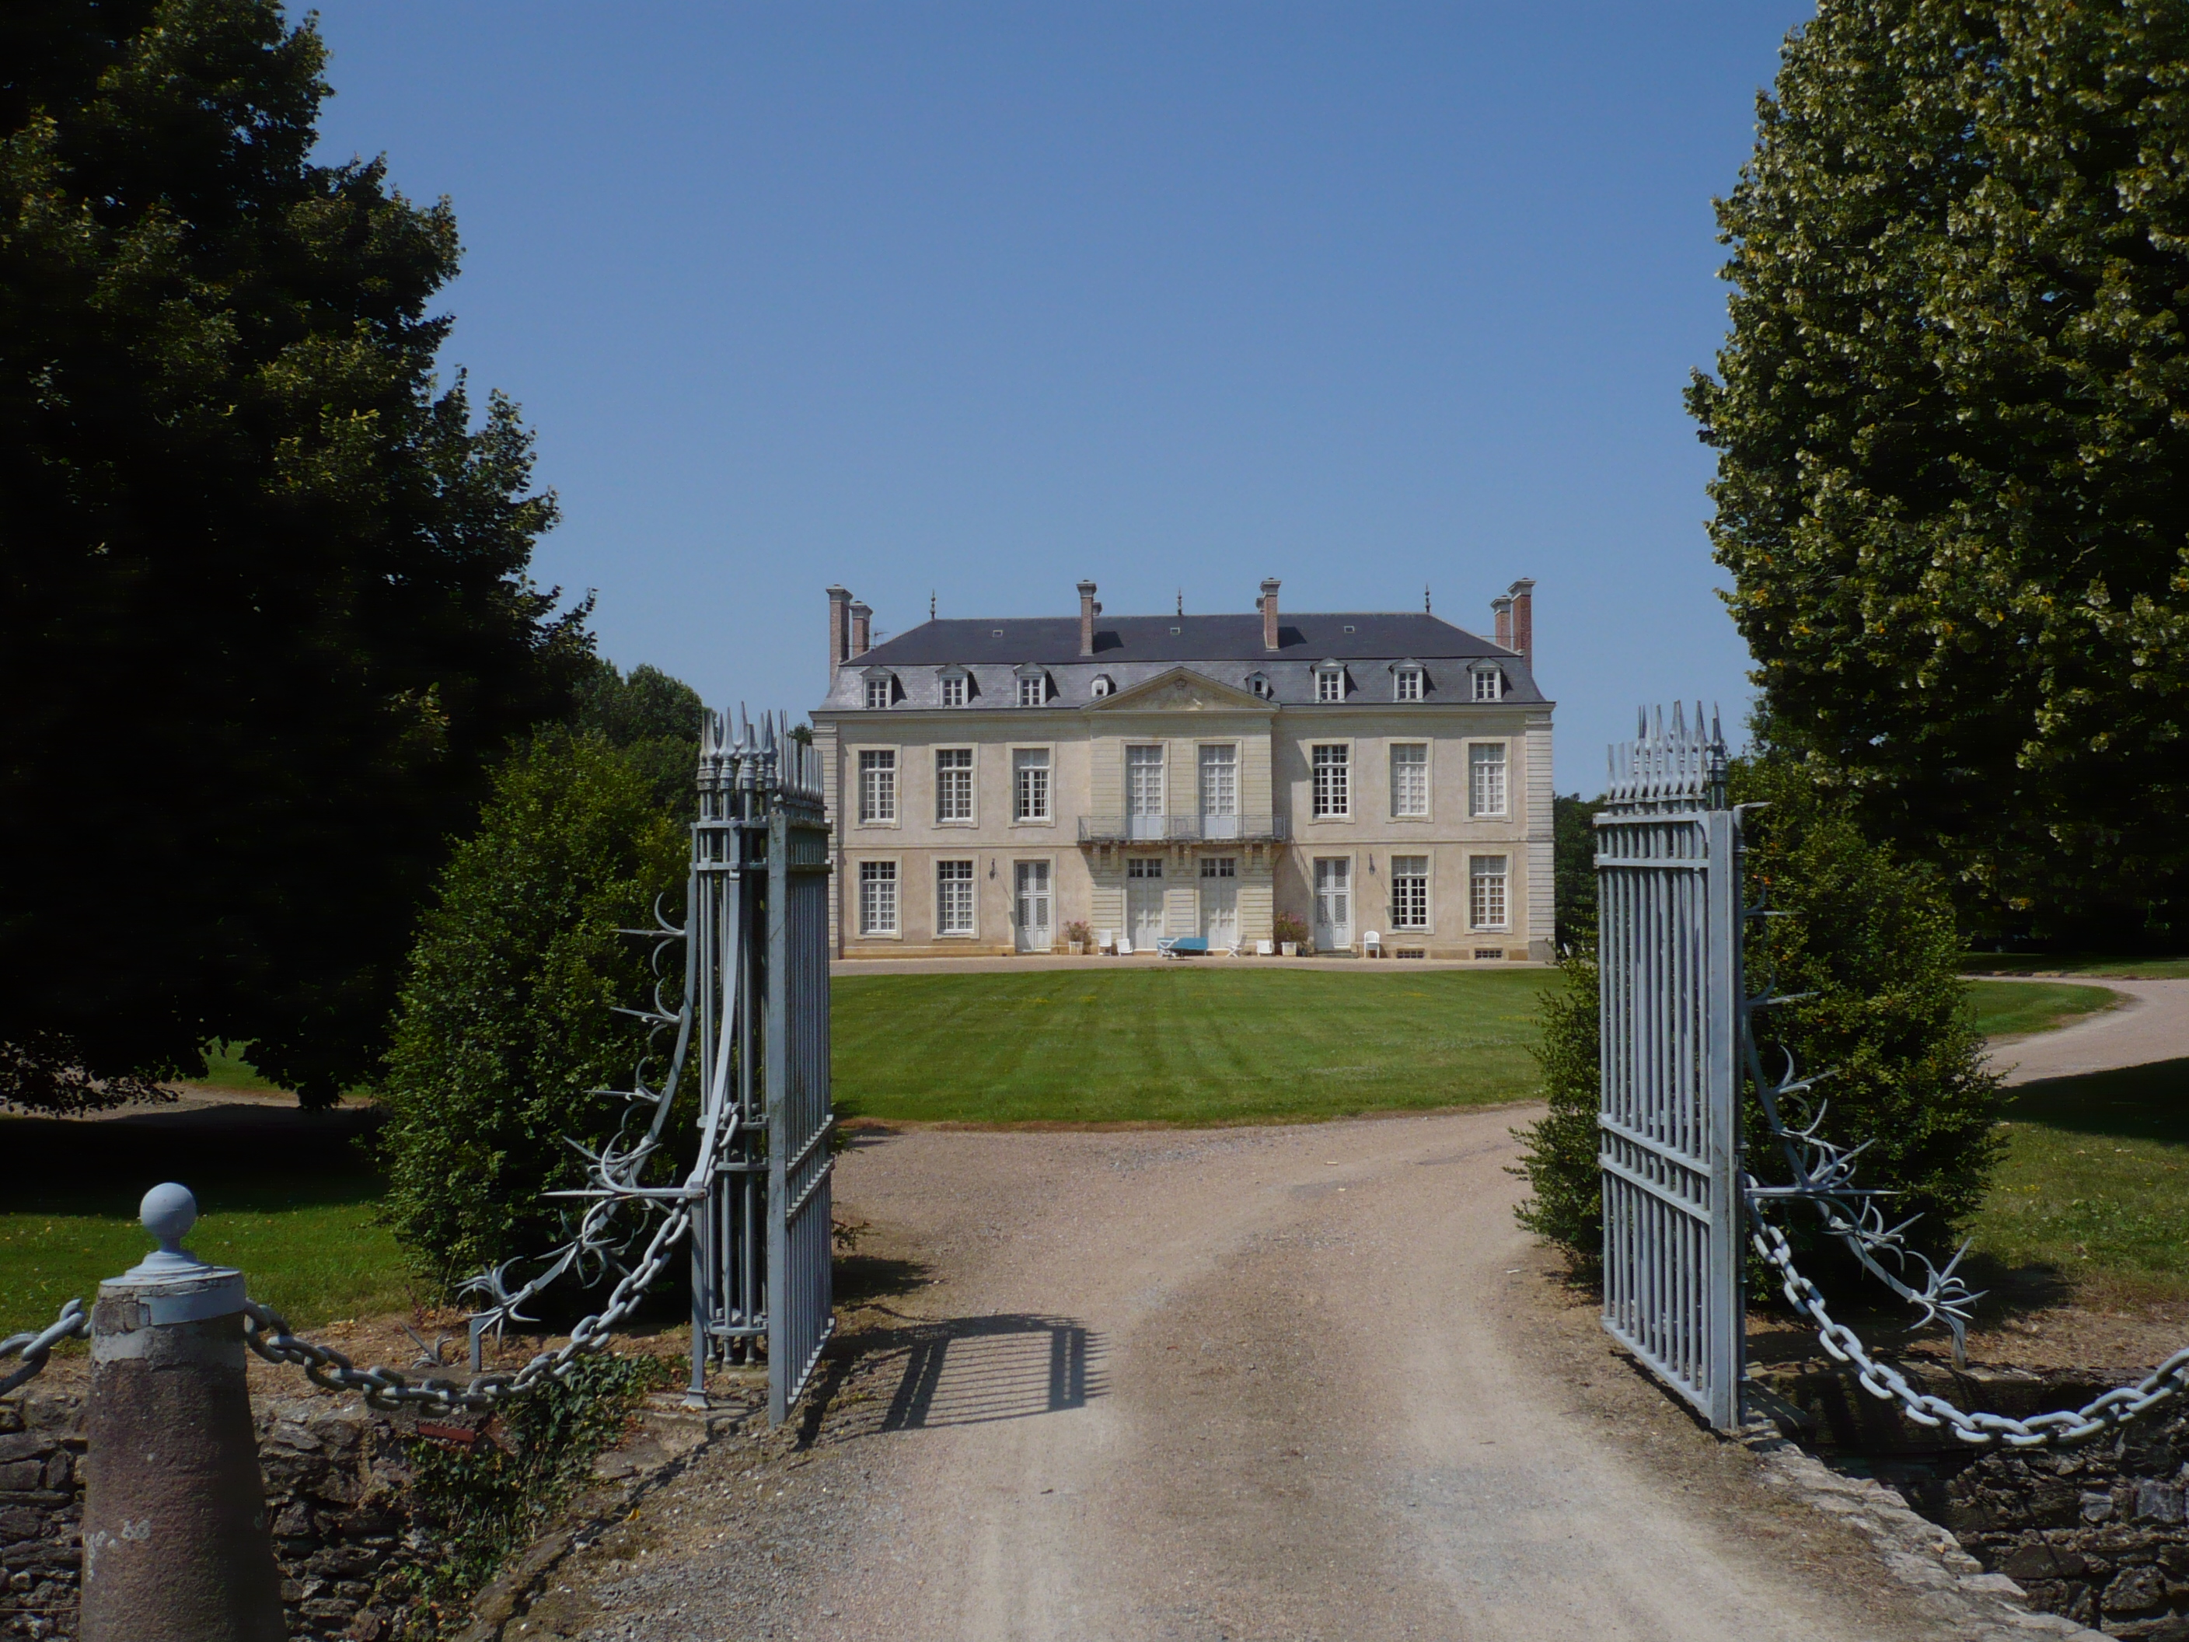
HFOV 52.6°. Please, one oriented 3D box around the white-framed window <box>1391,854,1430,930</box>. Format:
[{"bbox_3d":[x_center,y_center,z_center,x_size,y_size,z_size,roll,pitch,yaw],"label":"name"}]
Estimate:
[{"bbox_3d":[10.824,2.454,75.804,1.220,2.470,0.200,-1,-1,1],"label":"white-framed window"}]

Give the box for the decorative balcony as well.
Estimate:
[{"bbox_3d":[2.991,0.318,74.725,7.000,0.970,1.100,-1,-1,1],"label":"decorative balcony"}]

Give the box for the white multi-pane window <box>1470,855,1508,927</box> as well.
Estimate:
[{"bbox_3d":[13.502,2.464,75.742,1.220,2.470,0.200,-1,-1,1],"label":"white multi-pane window"}]

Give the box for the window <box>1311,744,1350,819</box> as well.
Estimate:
[{"bbox_3d":[8.495,-1.447,79.672,1.320,2.650,0.220,-1,-1,2],"label":"window"}]

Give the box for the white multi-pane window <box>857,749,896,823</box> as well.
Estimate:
[{"bbox_3d":[-7.469,-1.161,76.294,1.220,2.470,0.200,-1,-1,1],"label":"white multi-pane window"}]

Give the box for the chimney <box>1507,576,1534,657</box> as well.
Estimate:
[{"bbox_3d":[15.255,-7.202,79.194,0.650,3.000,1.800,-1,-1,1],"label":"chimney"}]

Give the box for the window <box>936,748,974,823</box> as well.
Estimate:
[{"bbox_3d":[-5.083,-1.333,80.229,1.320,2.650,0.220,-1,-1,2],"label":"window"}]

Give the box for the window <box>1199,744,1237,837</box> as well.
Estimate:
[{"bbox_3d":[4.397,-1.099,79.034,1.340,3.360,0.220,-1,-1,2],"label":"window"}]

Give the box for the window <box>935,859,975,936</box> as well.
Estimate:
[{"bbox_3d":[-4.761,2.630,76.157,1.220,2.470,0.200,-1,-1,1],"label":"window"}]

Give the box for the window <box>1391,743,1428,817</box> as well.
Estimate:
[{"bbox_3d":[11.311,-1.475,79.556,1.320,2.650,0.220,-1,-1,2],"label":"window"}]

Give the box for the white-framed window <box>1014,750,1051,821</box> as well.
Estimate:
[{"bbox_3d":[-2.148,-1.212,76.173,1.220,2.470,0.200,-1,-1,1],"label":"white-framed window"}]

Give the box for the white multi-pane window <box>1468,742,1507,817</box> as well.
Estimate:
[{"bbox_3d":[14.087,-1.473,79.442,1.320,2.650,0.220,-1,-1,2],"label":"white multi-pane window"}]

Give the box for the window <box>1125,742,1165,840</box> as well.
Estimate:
[{"bbox_3d":[1.804,-1.070,79.141,1.340,3.360,0.220,-1,-1,2],"label":"window"}]

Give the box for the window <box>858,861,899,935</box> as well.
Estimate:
[{"bbox_3d":[-7.847,2.791,80.282,1.320,2.650,0.220,-1,-1,2],"label":"window"}]

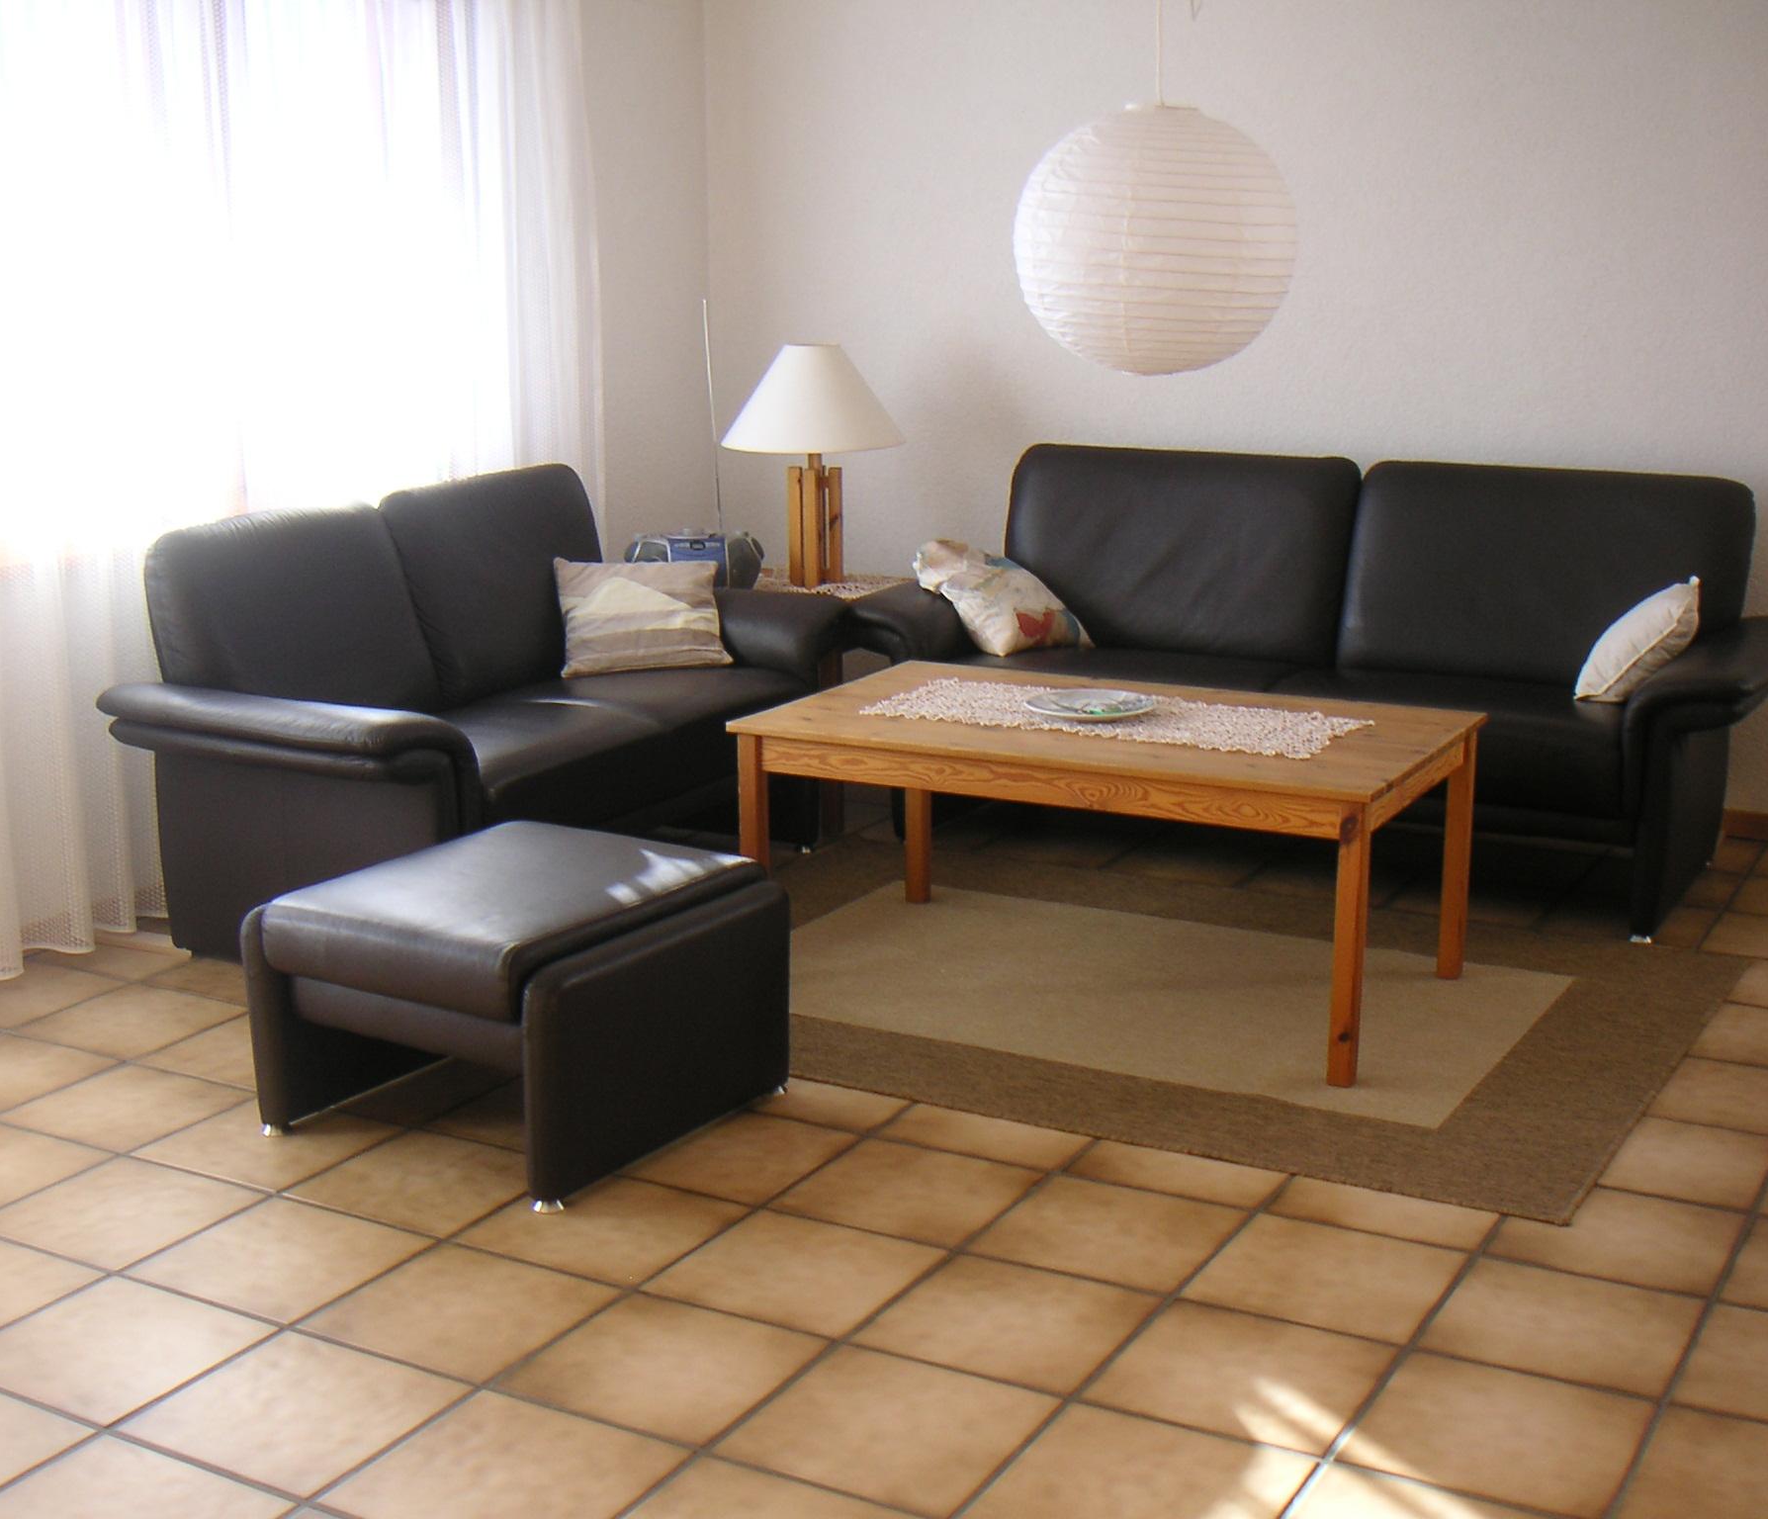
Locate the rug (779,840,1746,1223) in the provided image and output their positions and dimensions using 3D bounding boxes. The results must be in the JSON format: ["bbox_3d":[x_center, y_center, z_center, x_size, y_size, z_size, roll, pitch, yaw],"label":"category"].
[{"bbox_3d":[0.448,0.420,4.106,2.000,0.010,1.400,6,14,29],"label":"rug"}]

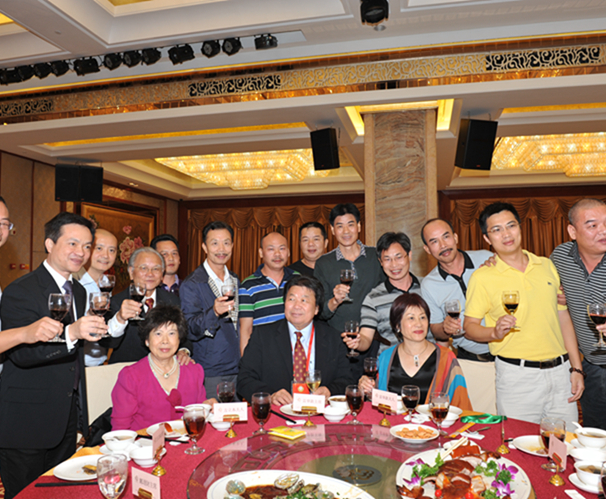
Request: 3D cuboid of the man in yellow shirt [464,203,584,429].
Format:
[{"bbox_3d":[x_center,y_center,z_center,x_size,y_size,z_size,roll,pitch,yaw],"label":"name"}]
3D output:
[{"bbox_3d":[0.994,0.629,2.253,0.520,1.680,0.420,0,-3,7],"label":"man in yellow shirt"}]

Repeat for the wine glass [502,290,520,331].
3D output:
[{"bbox_3d":[0.857,0.248,2.050,0.072,0.152,0.072,0,-3,0],"label":"wine glass"}]

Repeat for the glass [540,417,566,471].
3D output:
[{"bbox_3d":[0.789,0.613,1.575,0.073,0.157,0.073,0,-3,0],"label":"glass"}]

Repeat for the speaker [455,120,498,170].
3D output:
[{"bbox_3d":[2.255,-1.370,6.530,0.360,0.610,0.350,2,17,-6],"label":"speaker"}]

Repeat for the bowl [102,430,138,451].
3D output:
[{"bbox_3d":[-0.630,0.658,1.720,0.114,0.051,0.114,0,-3,0],"label":"bowl"}]

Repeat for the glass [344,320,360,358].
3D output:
[{"bbox_3d":[0.235,0.422,2.370,0.071,0.160,0.071,0,-3,0],"label":"glass"}]

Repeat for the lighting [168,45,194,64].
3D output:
[{"bbox_3d":[-1.422,-2.283,5.850,0.270,0.200,0.200,-11,-3,-12],"label":"lighting"}]

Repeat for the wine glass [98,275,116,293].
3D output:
[{"bbox_3d":[-0.872,0.191,2.230,0.072,0.152,0.072,0,-3,0],"label":"wine glass"}]

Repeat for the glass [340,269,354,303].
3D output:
[{"bbox_3d":[0.229,0.185,2.570,0.068,0.153,0.068,0,-3,0],"label":"glass"}]

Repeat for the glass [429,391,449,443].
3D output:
[{"bbox_3d":[0.514,0.616,1.879,0.076,0.146,0.076,0,-3,0],"label":"glass"}]

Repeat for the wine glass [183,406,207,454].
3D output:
[{"bbox_3d":[-0.366,0.612,1.696,0.075,0.144,0.075,0,-3,0],"label":"wine glass"}]

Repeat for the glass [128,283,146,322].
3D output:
[{"bbox_3d":[-0.714,0.225,2.160,0.071,0.153,0.071,0,-3,0],"label":"glass"}]

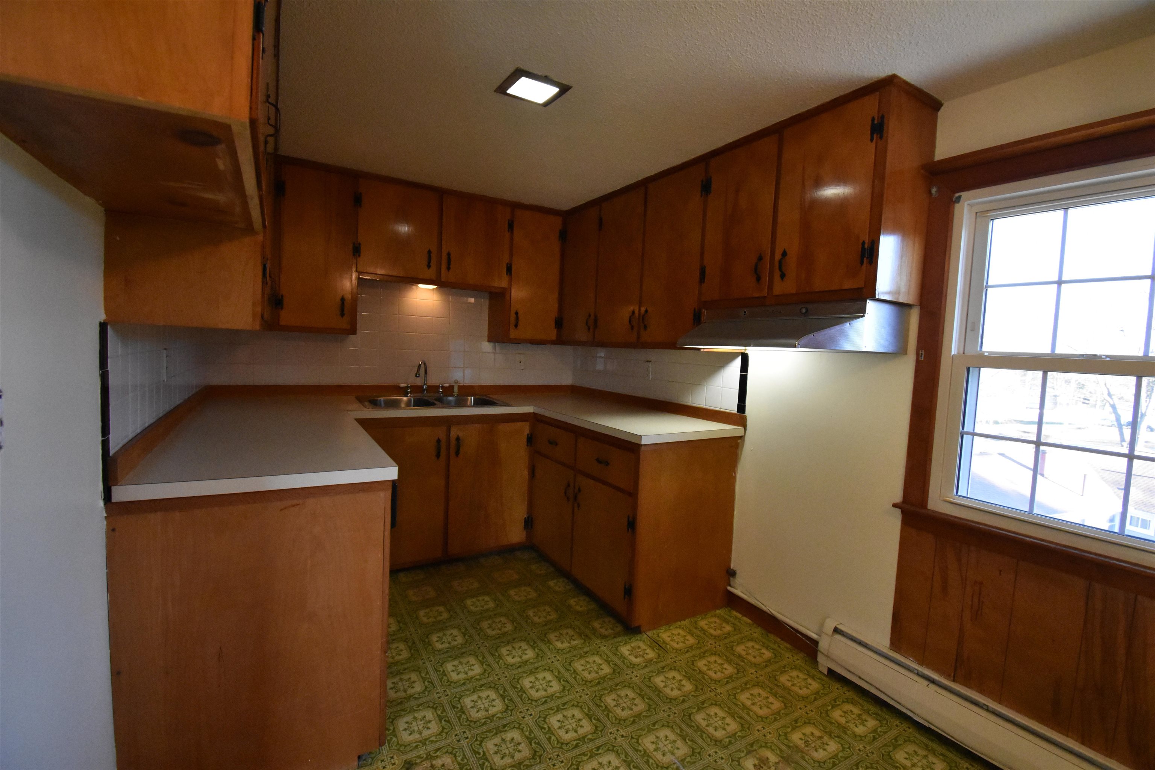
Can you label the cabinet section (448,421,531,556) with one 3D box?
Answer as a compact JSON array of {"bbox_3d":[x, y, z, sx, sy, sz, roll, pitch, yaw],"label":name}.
[{"bbox_3d":[-0.675,0.579,3.128,0.510,0.785,0.582,-1,6,-31],"label":"cabinet section"}]

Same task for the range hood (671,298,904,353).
[{"bbox_3d":[0.820,-0.235,1.984,0.530,0.188,0.746,0,5,-32],"label":"range hood"}]

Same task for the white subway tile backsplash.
[{"bbox_3d":[-0.527,-0.245,2.430,2.327,0.657,1.800,0,5,-32],"label":"white subway tile backsplash"}]

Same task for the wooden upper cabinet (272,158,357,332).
[{"bbox_3d":[-1.459,-0.725,2.675,0.404,0.869,0.305,0,5,-32],"label":"wooden upper cabinet"}]

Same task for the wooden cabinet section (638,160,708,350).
[{"bbox_3d":[0.595,-0.609,2.438,0.334,0.820,0.425,-1,6,-31],"label":"wooden cabinet section"}]

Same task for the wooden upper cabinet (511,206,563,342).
[{"bbox_3d":[-0.349,-0.728,3.380,0.395,0.867,0.305,0,5,-32],"label":"wooden upper cabinet"}]

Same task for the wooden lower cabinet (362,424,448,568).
[{"bbox_3d":[-1.101,0.573,2.839,0.500,0.845,0.610,0,5,-32],"label":"wooden lower cabinet"}]

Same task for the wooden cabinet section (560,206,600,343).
[{"bbox_3d":[0.143,-0.696,3.179,0.334,0.835,0.440,-1,6,-31],"label":"wooden cabinet section"}]

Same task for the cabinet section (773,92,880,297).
[{"bbox_3d":[0.998,-0.637,1.775,0.334,0.625,0.365,-1,6,-31],"label":"cabinet section"}]

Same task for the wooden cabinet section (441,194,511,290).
[{"bbox_3d":[-0.709,-0.892,3.102,0.440,0.515,0.326,-1,6,-31],"label":"wooden cabinet section"}]

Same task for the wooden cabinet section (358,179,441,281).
[{"bbox_3d":[-1.088,-0.886,2.872,0.437,0.520,0.326,-1,6,-31],"label":"wooden cabinet section"}]

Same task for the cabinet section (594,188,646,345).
[{"bbox_3d":[0.371,-0.651,2.805,0.334,0.820,0.420,-1,6,-31],"label":"cabinet section"}]

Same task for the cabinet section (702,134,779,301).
[{"bbox_3d":[0.805,-0.673,2.091,0.334,0.625,0.360,-1,6,-31],"label":"cabinet section"}]

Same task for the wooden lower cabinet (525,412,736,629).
[{"bbox_3d":[0.268,0.654,2.755,0.640,0.888,1.028,0,5,-32],"label":"wooden lower cabinet"}]

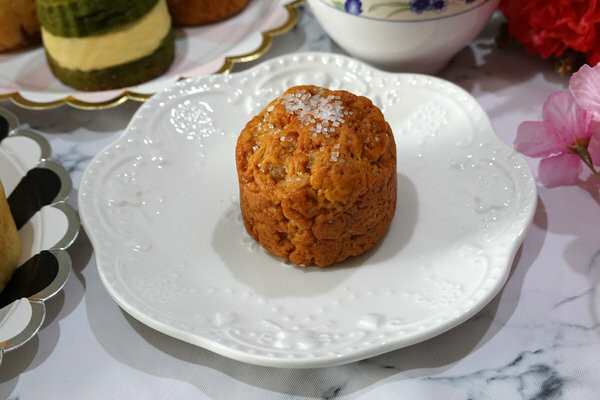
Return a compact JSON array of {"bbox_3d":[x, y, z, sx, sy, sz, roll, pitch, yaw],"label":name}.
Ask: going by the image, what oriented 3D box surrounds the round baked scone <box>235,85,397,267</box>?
[{"bbox_3d":[0.008,-0.016,0.489,0.070,0.057,0.070,-1,43,0],"label":"round baked scone"}]

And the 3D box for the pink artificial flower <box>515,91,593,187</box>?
[{"bbox_3d":[0.126,-0.029,0.530,0.045,0.045,0.023,-14,26,-14],"label":"pink artificial flower"}]

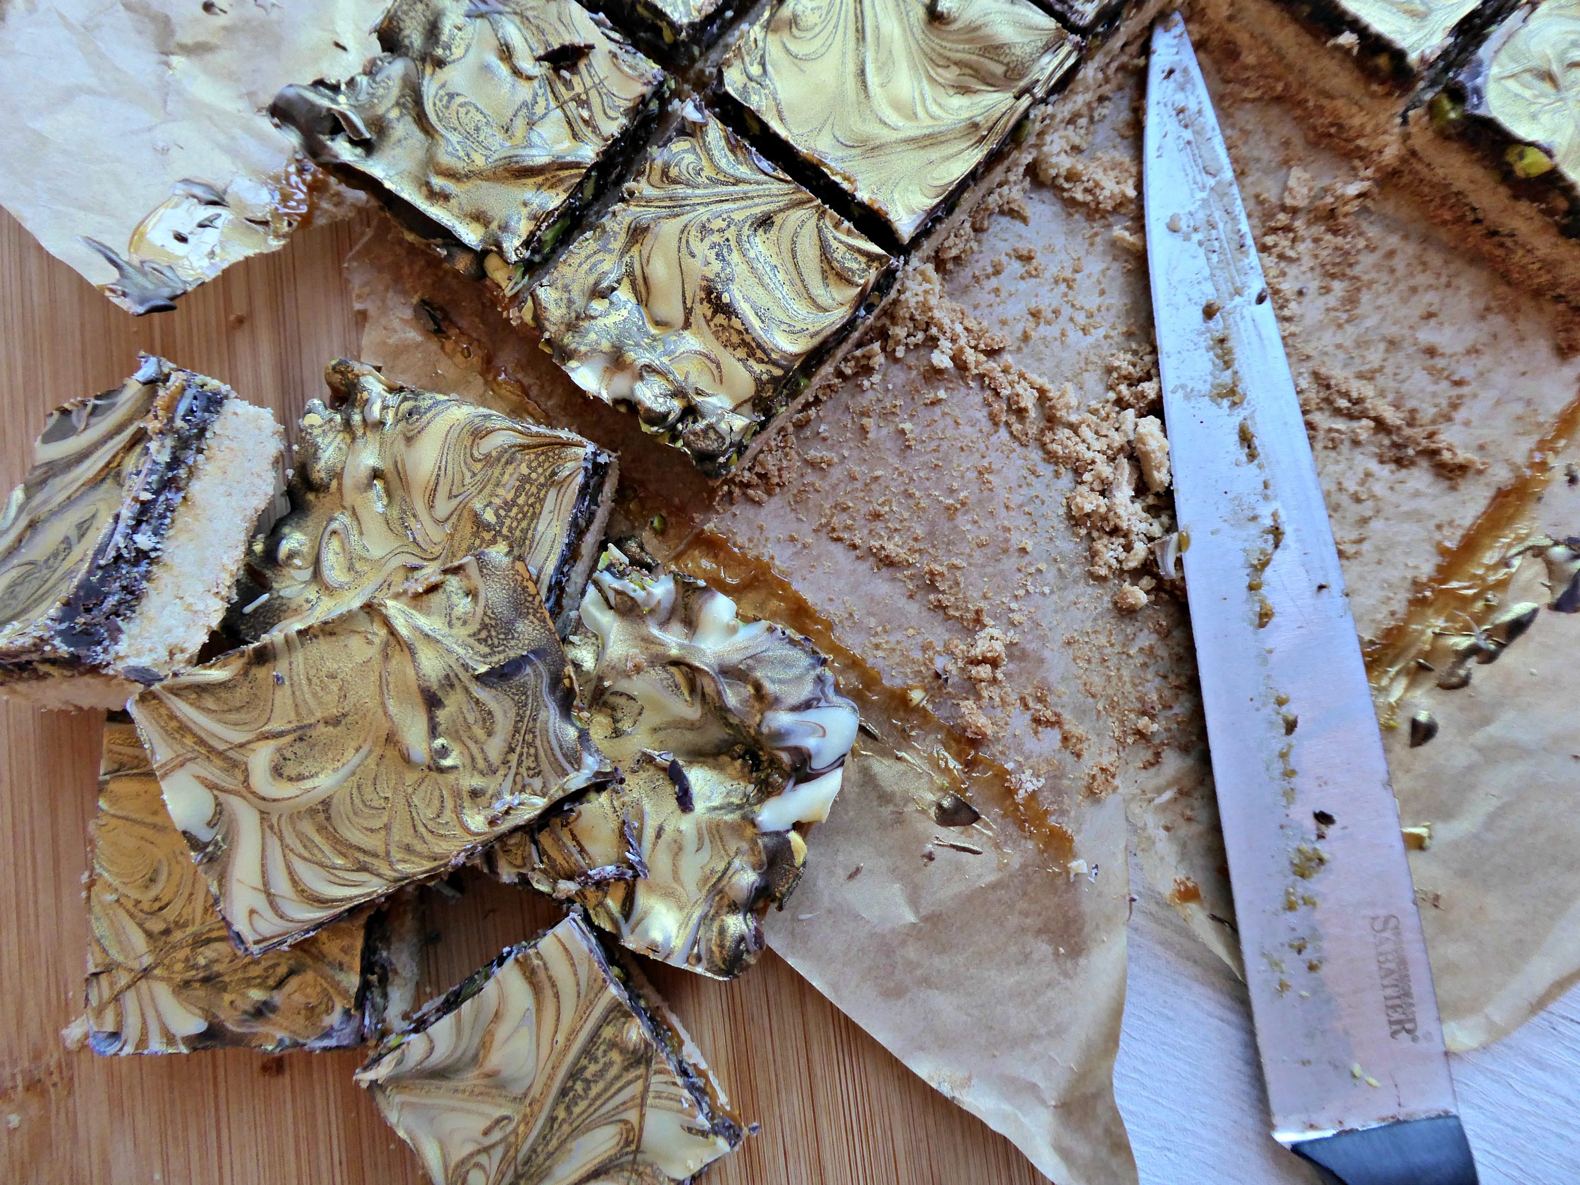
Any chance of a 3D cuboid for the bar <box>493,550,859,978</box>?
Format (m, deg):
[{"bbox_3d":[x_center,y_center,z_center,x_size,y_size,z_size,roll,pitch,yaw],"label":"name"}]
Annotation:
[{"bbox_3d":[-0.019,0.032,0.194,0.048,0.025,0.050,21,81,6],"label":"bar"}]

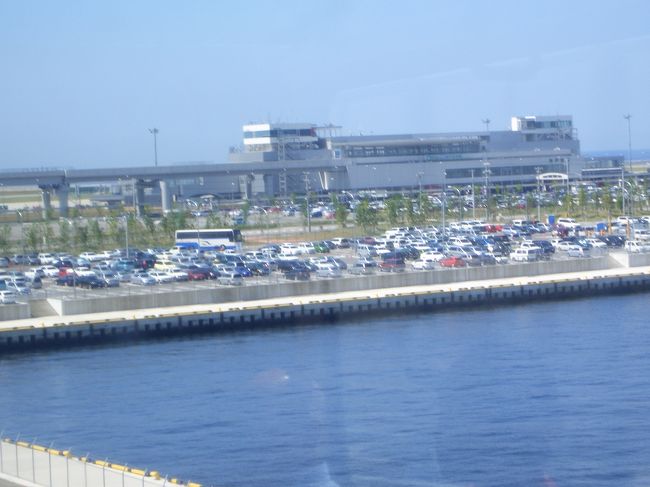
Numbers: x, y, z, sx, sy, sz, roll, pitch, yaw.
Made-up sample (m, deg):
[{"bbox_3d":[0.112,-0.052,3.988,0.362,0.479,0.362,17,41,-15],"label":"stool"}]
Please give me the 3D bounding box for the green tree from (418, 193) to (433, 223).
[{"bbox_3d":[22.660,-8.190,431.880,3.100,6.700,3.100,-2,3,0],"label":"green tree"}]

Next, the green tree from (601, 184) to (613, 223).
[{"bbox_3d":[57.073,-8.044,387.606,2.430,7.390,2.430,-2,3,0],"label":"green tree"}]

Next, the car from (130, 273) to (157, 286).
[{"bbox_3d":[-23.156,4.648,244.568,1.680,1.430,4.250,-4,3,-33],"label":"car"}]

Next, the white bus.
[{"bbox_3d":[-19.950,-0.480,328.410,11.700,3.500,2.500,-1,3,20],"label":"white bus"}]

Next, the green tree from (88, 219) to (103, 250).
[{"bbox_3d":[-41.652,-1.582,347.192,2.360,5.710,2.360,-2,3,0],"label":"green tree"}]

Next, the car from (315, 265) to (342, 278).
[{"bbox_3d":[0.480,3.643,246.078,1.670,1.480,3.950,-4,3,-33],"label":"car"}]

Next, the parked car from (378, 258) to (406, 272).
[{"bbox_3d":[9.050,2.840,255.960,1.720,1.750,4.400,-3,3,-28],"label":"parked car"}]

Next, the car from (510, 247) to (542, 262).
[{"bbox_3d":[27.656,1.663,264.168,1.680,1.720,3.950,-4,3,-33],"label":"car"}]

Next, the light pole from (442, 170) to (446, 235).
[{"bbox_3d":[22.240,-7.420,355.920,0.800,12.200,0.600,-2,3,0],"label":"light pole"}]

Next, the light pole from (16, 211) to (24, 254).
[{"bbox_3d":[-54.164,-1.906,340.549,1.100,7.920,0.500,-2,3,0],"label":"light pole"}]

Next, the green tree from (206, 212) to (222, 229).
[{"bbox_3d":[-24.696,-4.977,428.442,3.130,3.920,3.130,-2,3,0],"label":"green tree"}]

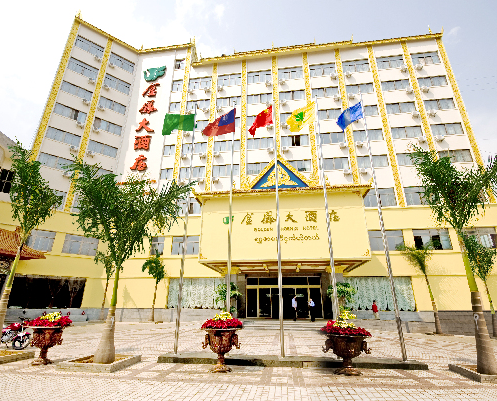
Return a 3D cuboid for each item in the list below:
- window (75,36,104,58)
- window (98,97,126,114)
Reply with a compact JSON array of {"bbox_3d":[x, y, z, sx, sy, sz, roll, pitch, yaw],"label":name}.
[{"bbox_3d":[-19.339,-18.574,30.531,2.757,1.695,0.200,15,-24,-38],"label":"window"},{"bbox_3d":[-16.385,-11.392,30.246,2.872,1.206,0.180,15,-24,-36],"label":"window"}]

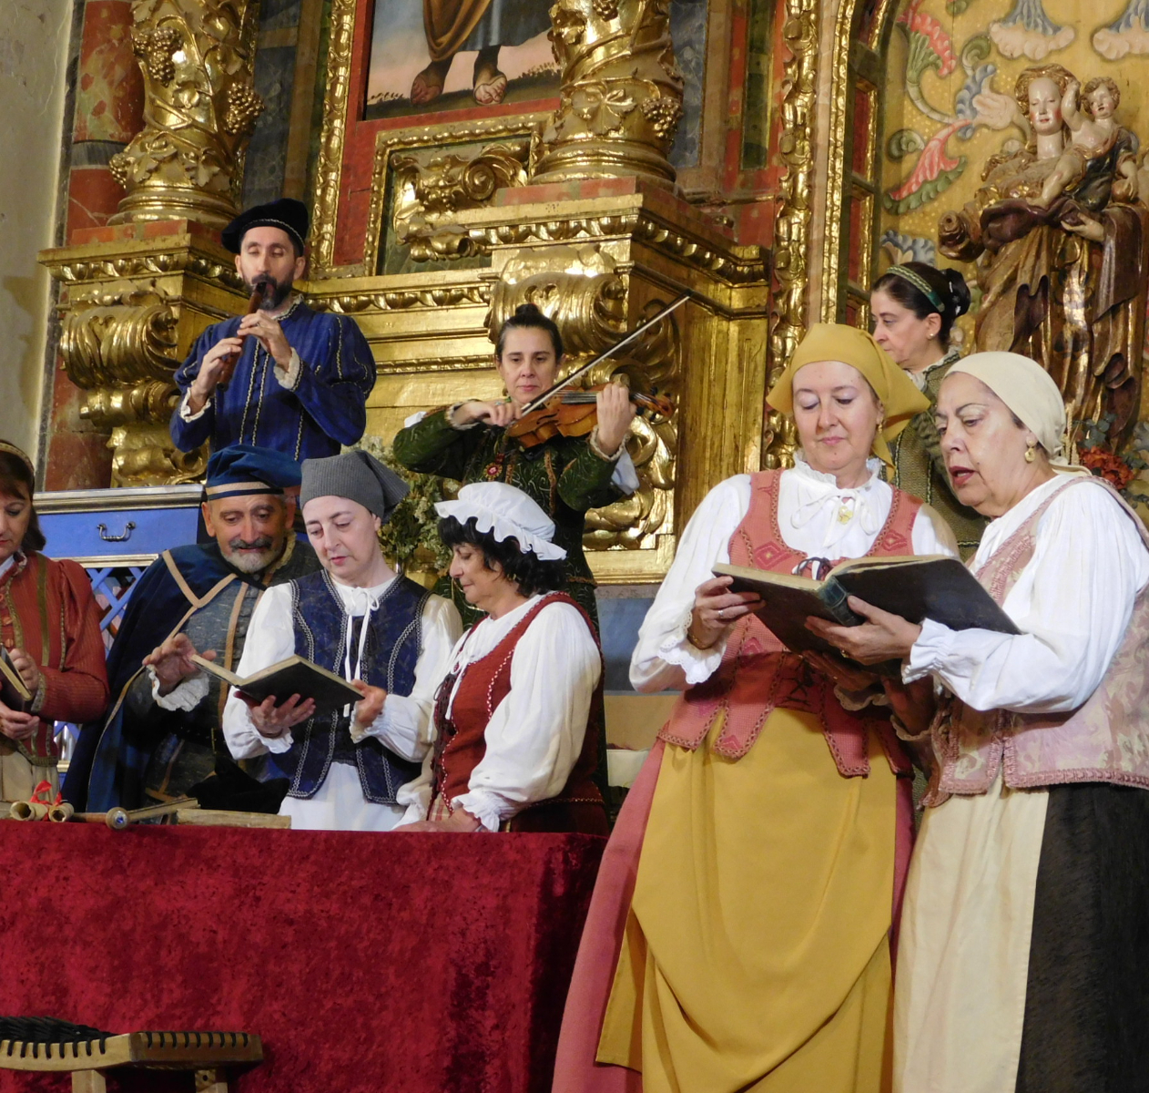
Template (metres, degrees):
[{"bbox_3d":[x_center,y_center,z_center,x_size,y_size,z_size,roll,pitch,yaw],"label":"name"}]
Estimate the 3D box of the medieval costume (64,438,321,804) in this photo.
[{"bbox_3d":[-0.757,0.561,5.704,0.600,1.550,0.500,4,-6,-6],"label":"medieval costume"}]

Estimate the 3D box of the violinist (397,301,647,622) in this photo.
[{"bbox_3d":[-0.167,0.216,6.899,0.620,1.640,0.480,3,-6,0],"label":"violinist"}]

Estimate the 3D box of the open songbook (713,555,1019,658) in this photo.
[{"bbox_3d":[0.450,0.095,4.250,0.420,0.080,0.280,-2,-26,27],"label":"open songbook"}]

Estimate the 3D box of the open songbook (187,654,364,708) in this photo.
[{"bbox_3d":[-0.568,0.264,5.300,0.260,0.080,0.210,1,-22,42],"label":"open songbook"}]

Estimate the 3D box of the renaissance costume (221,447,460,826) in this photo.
[{"bbox_3d":[-0.481,0.574,5.505,0.480,1.530,0.460,2,-6,11],"label":"renaissance costume"}]

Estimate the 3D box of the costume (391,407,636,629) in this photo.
[{"bbox_3d":[-0.165,0.338,6.914,0.620,1.360,0.460,3,-6,0],"label":"costume"}]

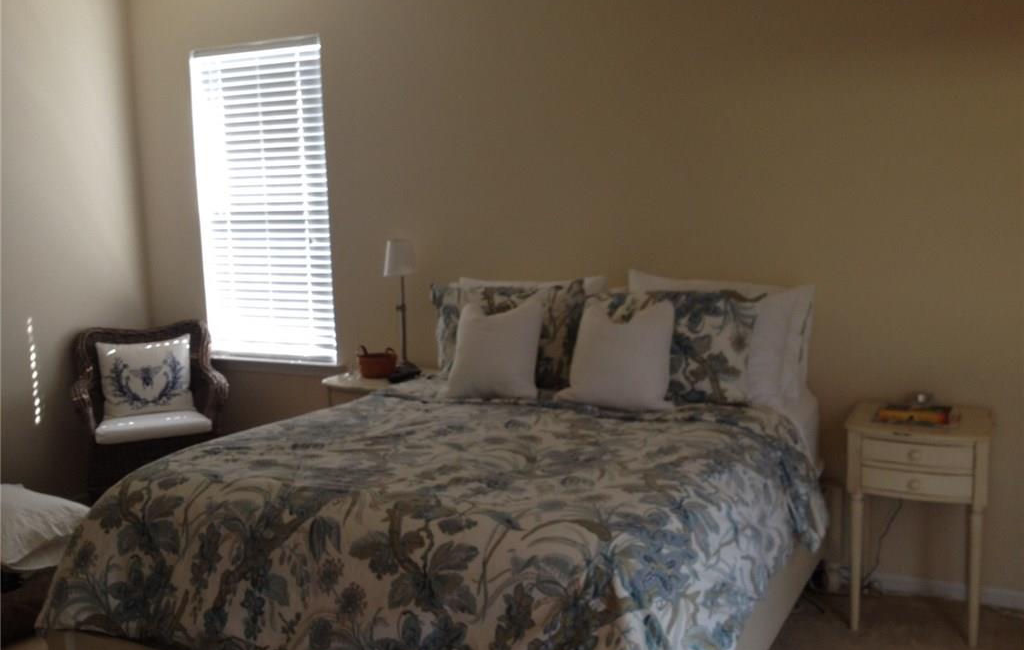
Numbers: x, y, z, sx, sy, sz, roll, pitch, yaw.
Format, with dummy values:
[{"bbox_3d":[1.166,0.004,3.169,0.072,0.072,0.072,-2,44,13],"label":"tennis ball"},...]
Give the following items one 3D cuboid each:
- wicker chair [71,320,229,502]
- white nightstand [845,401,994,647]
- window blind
[{"bbox_3d":[-1.608,0.513,4.688,0.647,0.931,0.608,-5,7,-23],"label":"wicker chair"},{"bbox_3d":[1.367,0.660,3.491,0.446,0.720,0.358,2,8,27],"label":"white nightstand"},{"bbox_3d":[-1.164,-0.553,4.840,0.774,1.470,0.059,2,8,27],"label":"window blind"}]

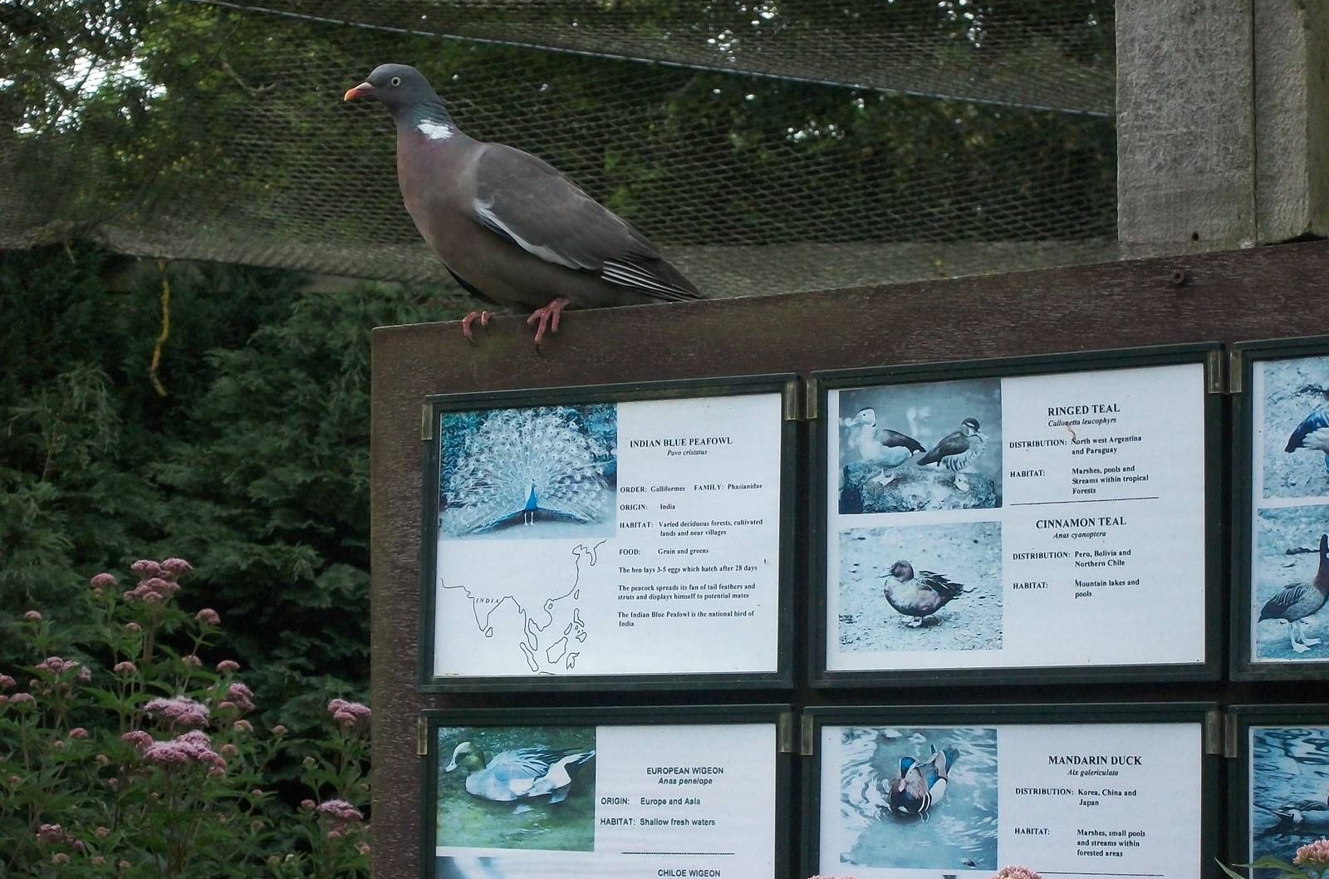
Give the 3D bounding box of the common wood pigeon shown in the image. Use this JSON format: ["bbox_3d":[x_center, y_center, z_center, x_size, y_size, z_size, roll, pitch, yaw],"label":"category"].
[{"bbox_3d":[-0.096,-0.172,2.888,0.365,0.210,0.125,6,-9,-34],"label":"common wood pigeon"}]

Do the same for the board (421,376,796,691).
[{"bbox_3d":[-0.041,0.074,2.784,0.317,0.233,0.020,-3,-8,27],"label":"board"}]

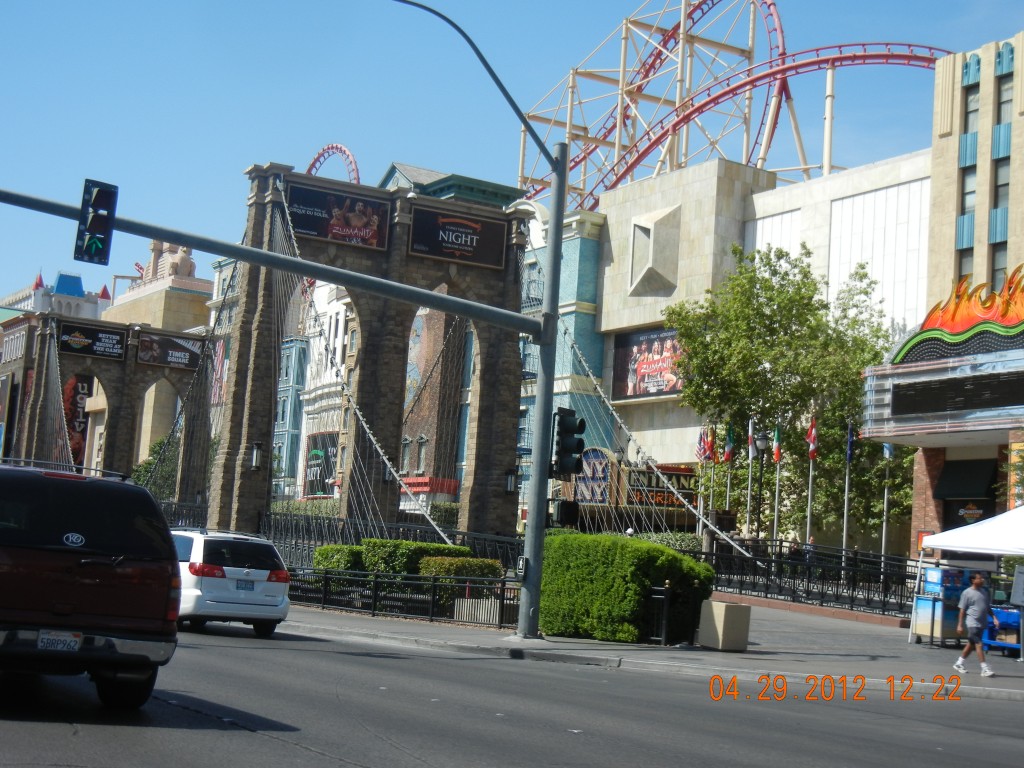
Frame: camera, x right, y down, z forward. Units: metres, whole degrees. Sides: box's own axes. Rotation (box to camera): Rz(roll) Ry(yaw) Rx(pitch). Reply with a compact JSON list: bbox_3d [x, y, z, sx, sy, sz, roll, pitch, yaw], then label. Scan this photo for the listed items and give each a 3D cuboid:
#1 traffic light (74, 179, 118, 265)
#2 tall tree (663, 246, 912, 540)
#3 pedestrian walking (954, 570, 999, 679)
[{"bbox_3d":[-6.359,-2.446,23.582,0.540,1.250,0.360,10,-9,-33],"label":"traffic light"},{"bbox_3d":[10.592,1.336,59.354,9.904,13.396,8.500,3,-7,10],"label":"tall tree"},{"bbox_3d":[7.546,3.847,24.983,0.620,1.690,0.550,0,-8,30],"label":"pedestrian walking"}]

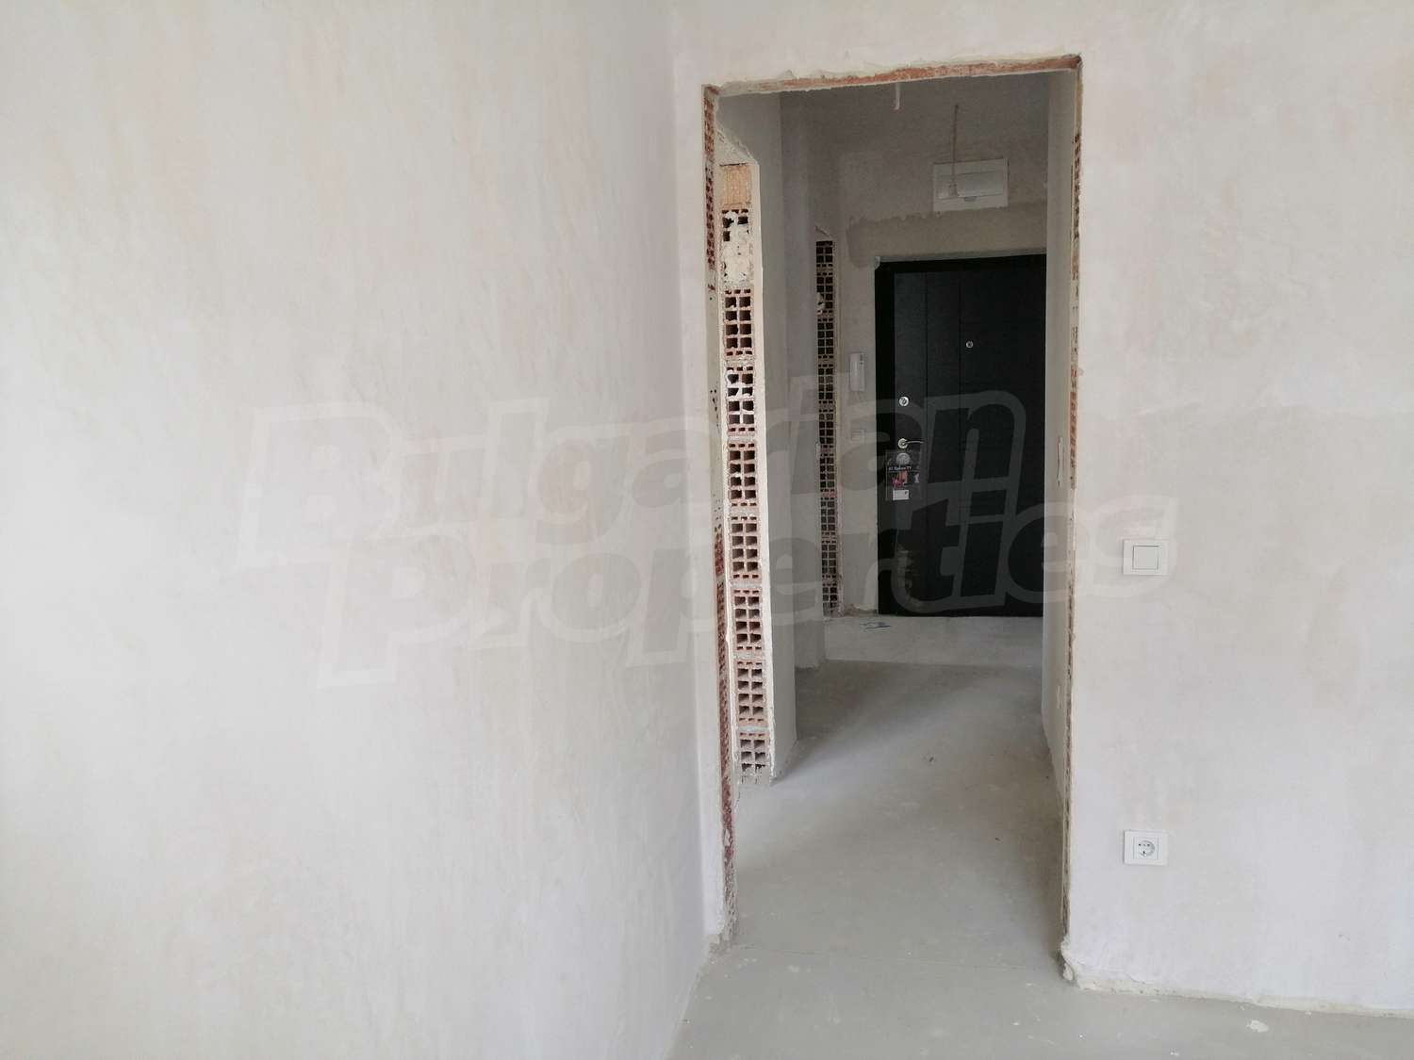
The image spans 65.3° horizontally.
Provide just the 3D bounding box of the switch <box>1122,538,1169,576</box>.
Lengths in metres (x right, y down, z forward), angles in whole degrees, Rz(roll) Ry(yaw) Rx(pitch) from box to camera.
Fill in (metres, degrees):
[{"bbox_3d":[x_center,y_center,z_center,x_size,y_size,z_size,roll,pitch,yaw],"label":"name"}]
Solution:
[{"bbox_3d":[0.957,0.060,2.406,0.093,0.079,0.012,0,8,12],"label":"switch"}]

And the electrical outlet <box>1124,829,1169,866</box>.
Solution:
[{"bbox_3d":[0.981,0.715,2.463,0.091,0.079,0.012,0,8,14],"label":"electrical outlet"}]

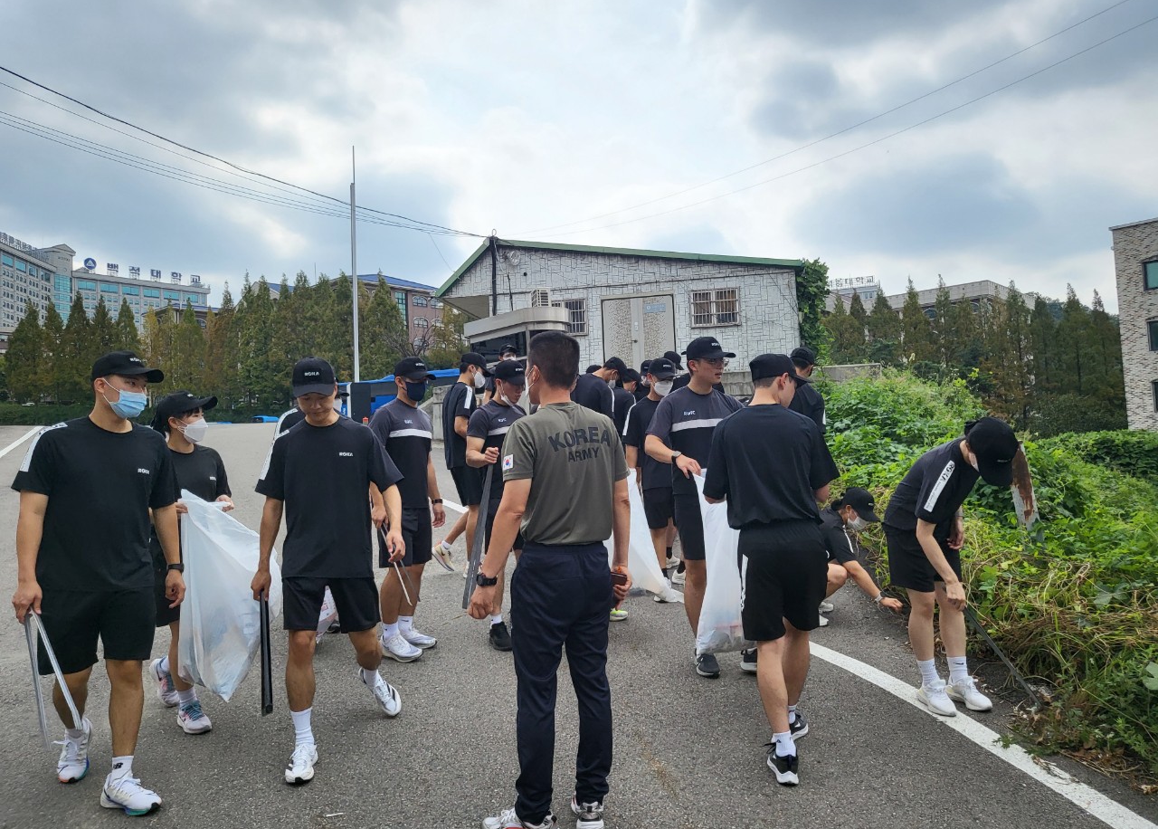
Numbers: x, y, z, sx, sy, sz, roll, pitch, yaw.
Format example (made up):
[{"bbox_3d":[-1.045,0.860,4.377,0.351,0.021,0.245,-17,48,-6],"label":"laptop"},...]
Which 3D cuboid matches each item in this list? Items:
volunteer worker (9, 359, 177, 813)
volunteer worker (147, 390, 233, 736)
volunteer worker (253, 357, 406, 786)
[{"bbox_3d":[-1.986,0.622,3.600,0.620,1.770,0.460,1,-5,-43],"label":"volunteer worker"},{"bbox_3d":[-1.957,0.708,4.350,0.500,1.653,0.650,1,-5,-42],"label":"volunteer worker"},{"bbox_3d":[-1.140,0.643,3.950,0.660,1.783,0.800,-2,-4,0],"label":"volunteer worker"}]

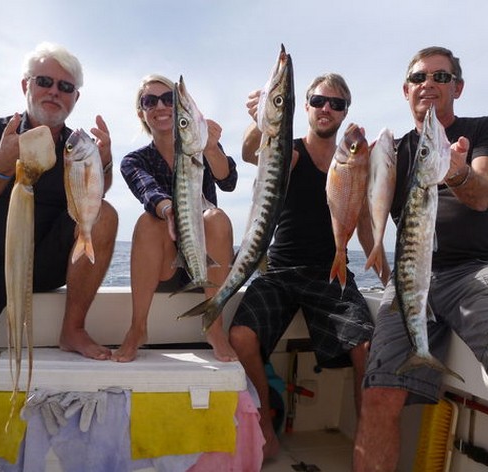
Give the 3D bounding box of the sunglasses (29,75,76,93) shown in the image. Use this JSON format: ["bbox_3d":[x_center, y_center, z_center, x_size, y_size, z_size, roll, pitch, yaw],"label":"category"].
[{"bbox_3d":[-0.617,-0.491,1.640,0.142,0.043,0.135,7,9,-30],"label":"sunglasses"}]

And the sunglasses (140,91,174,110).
[{"bbox_3d":[-0.328,-0.527,1.980,0.145,0.055,0.135,-12,14,-12],"label":"sunglasses"}]

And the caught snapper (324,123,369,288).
[{"bbox_3d":[0.258,-0.073,1.270,0.125,0.415,0.065,4,-1,14],"label":"caught snapper"}]

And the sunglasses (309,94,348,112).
[{"bbox_3d":[0.320,-0.507,1.950,0.145,0.047,0.140,13,13,6],"label":"sunglasses"}]

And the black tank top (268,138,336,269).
[{"bbox_3d":[0.253,-0.126,2.030,0.370,0.530,0.250,2,-1,7],"label":"black tank top"}]

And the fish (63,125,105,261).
[{"bbox_3d":[-0.447,-0.110,1.420,0.110,0.375,0.055,-2,-1,0],"label":"fish"}]

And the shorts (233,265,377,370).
[{"bbox_3d":[0.205,0.274,1.850,0.480,0.330,0.460,2,-1,9],"label":"shorts"}]

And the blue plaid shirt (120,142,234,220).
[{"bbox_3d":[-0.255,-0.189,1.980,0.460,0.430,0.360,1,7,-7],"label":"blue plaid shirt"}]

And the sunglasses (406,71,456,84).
[{"bbox_3d":[0.584,-0.487,1.570,0.145,0.042,0.135,5,14,25],"label":"sunglasses"}]

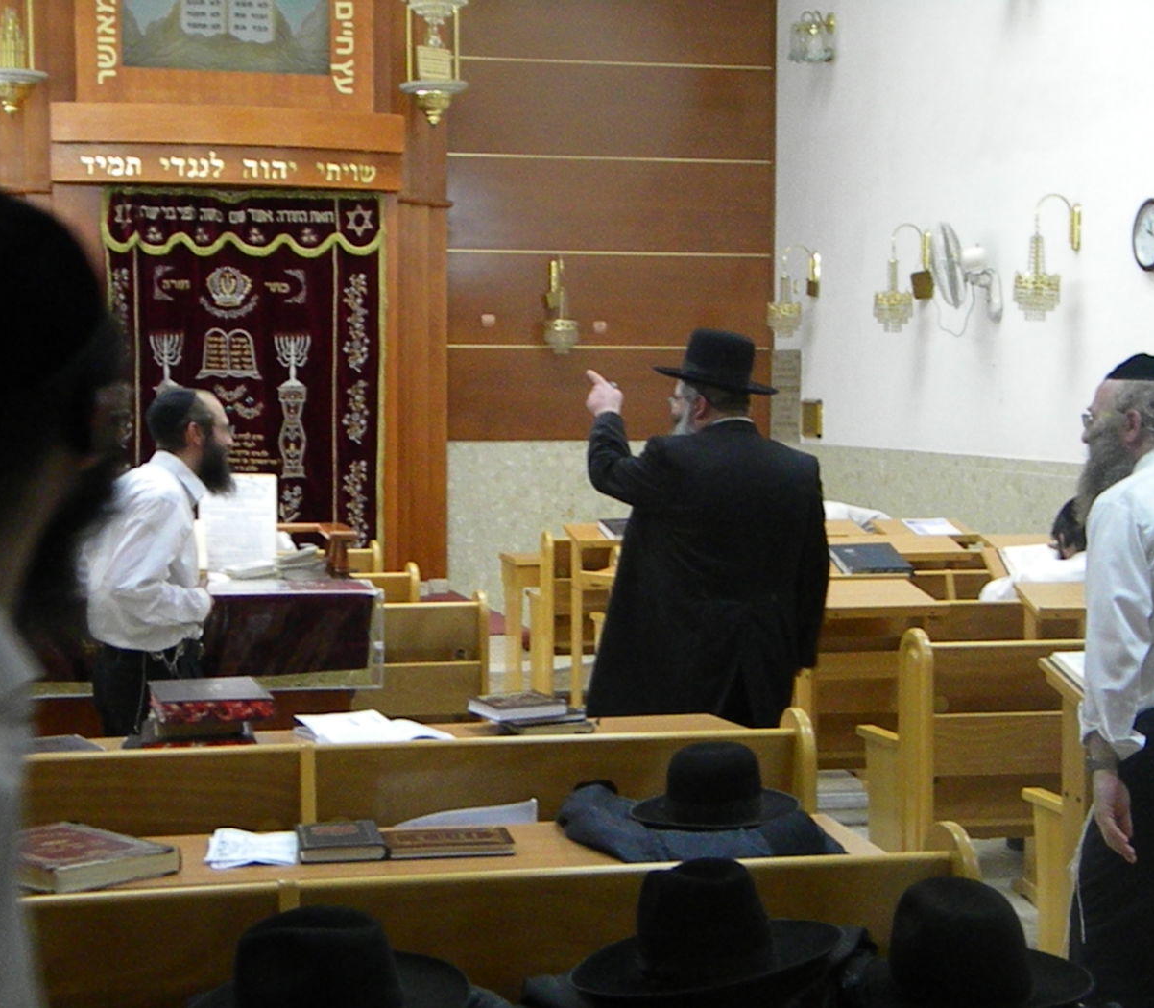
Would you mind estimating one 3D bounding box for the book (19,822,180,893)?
[{"bbox_3d":[-0.873,0.597,3.673,0.319,0.040,0.232,3,4,42],"label":"book"}]

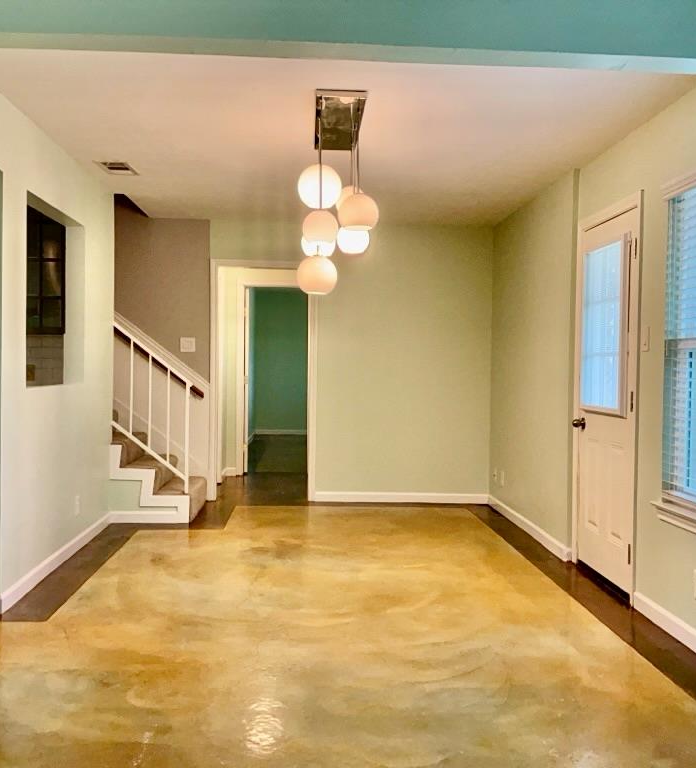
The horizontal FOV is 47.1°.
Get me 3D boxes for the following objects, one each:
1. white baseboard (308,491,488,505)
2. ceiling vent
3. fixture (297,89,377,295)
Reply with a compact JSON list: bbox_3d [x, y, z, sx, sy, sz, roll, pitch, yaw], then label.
[{"bbox_3d":[0.468,0.992,6.967,1.537,0.096,0.016,1,2,-3],"label":"white baseboard"},{"bbox_3d":[-1.482,-1.376,5.131,0.205,0.020,0.365,1,2,-3],"label":"ceiling vent"},{"bbox_3d":[-0.063,-0.890,4.040,0.385,0.890,0.980,1,2,-3],"label":"fixture"}]

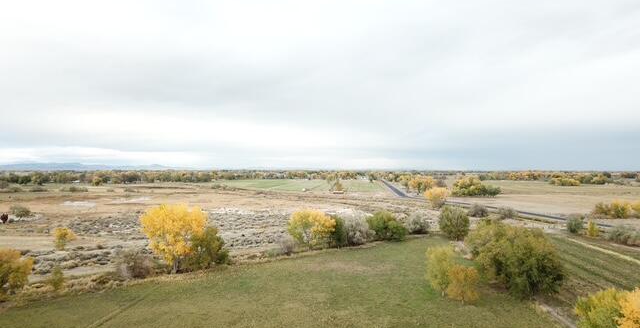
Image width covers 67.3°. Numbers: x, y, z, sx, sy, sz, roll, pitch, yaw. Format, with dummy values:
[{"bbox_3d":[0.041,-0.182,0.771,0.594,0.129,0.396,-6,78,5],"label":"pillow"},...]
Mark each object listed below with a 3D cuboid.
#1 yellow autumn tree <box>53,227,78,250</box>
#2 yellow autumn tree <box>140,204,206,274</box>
[{"bbox_3d":[-66.810,19.620,126.180,5.660,6.170,5.260,0,-1,0],"label":"yellow autumn tree"},{"bbox_3d":[-29.910,15.310,98.480,13.450,14.030,12.510,0,-1,0],"label":"yellow autumn tree"}]

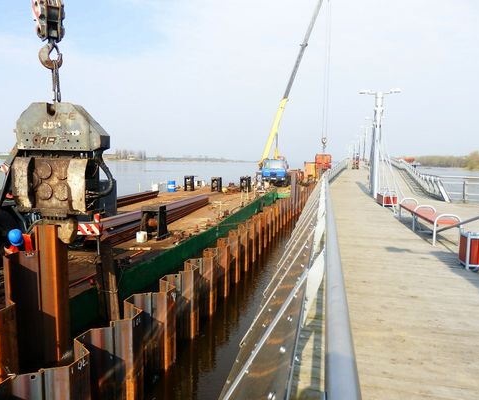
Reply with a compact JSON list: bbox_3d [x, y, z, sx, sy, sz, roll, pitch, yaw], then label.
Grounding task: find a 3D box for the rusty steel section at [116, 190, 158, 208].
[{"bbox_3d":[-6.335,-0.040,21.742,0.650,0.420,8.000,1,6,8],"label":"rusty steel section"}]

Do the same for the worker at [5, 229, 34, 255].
[{"bbox_3d":[-3.330,1.117,5.727,0.650,1.440,0.580,6,8,43],"label":"worker"}]

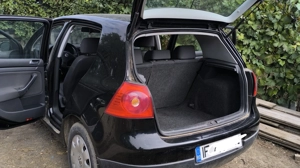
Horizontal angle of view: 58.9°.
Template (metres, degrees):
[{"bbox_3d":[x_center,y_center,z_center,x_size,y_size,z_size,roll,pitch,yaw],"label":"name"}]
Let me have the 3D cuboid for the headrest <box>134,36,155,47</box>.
[{"bbox_3d":[-0.079,-0.556,3.368,0.265,0.175,0.120,-6,14,-36],"label":"headrest"}]

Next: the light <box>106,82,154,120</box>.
[{"bbox_3d":[-0.128,0.111,1.747,0.310,0.250,0.170,-2,12,-22],"label":"light"}]

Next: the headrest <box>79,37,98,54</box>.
[{"bbox_3d":[-0.632,-0.422,2.927,0.260,0.175,0.120,-6,14,-36],"label":"headrest"}]

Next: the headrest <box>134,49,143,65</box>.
[{"bbox_3d":[-0.188,-0.255,2.383,0.250,0.155,0.120,-6,14,-36],"label":"headrest"}]

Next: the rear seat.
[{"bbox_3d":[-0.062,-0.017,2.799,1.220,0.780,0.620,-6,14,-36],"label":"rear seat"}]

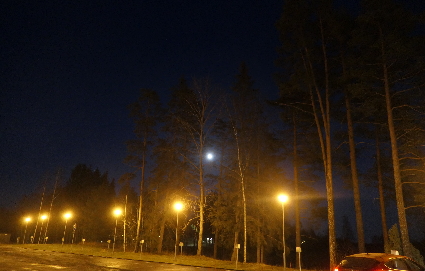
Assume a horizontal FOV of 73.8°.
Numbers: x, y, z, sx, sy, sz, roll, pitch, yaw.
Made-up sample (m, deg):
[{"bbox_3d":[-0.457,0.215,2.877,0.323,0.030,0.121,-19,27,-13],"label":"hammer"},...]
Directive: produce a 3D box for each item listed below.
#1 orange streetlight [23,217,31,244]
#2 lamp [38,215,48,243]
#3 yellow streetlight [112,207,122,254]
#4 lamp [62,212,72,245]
[{"bbox_3d":[-33.967,17.298,51.593,0.450,4.200,0.500,-17,-27,41],"label":"orange streetlight"},{"bbox_3d":[-27.675,15.389,45.860,0.450,4.200,0.500,-17,-27,41],"label":"lamp"},{"bbox_3d":[-10.209,10.088,29.946,0.450,4.200,0.500,-17,-27,41],"label":"yellow streetlight"},{"bbox_3d":[-20.337,13.162,39.174,0.450,4.200,0.500,-17,-27,41],"label":"lamp"}]

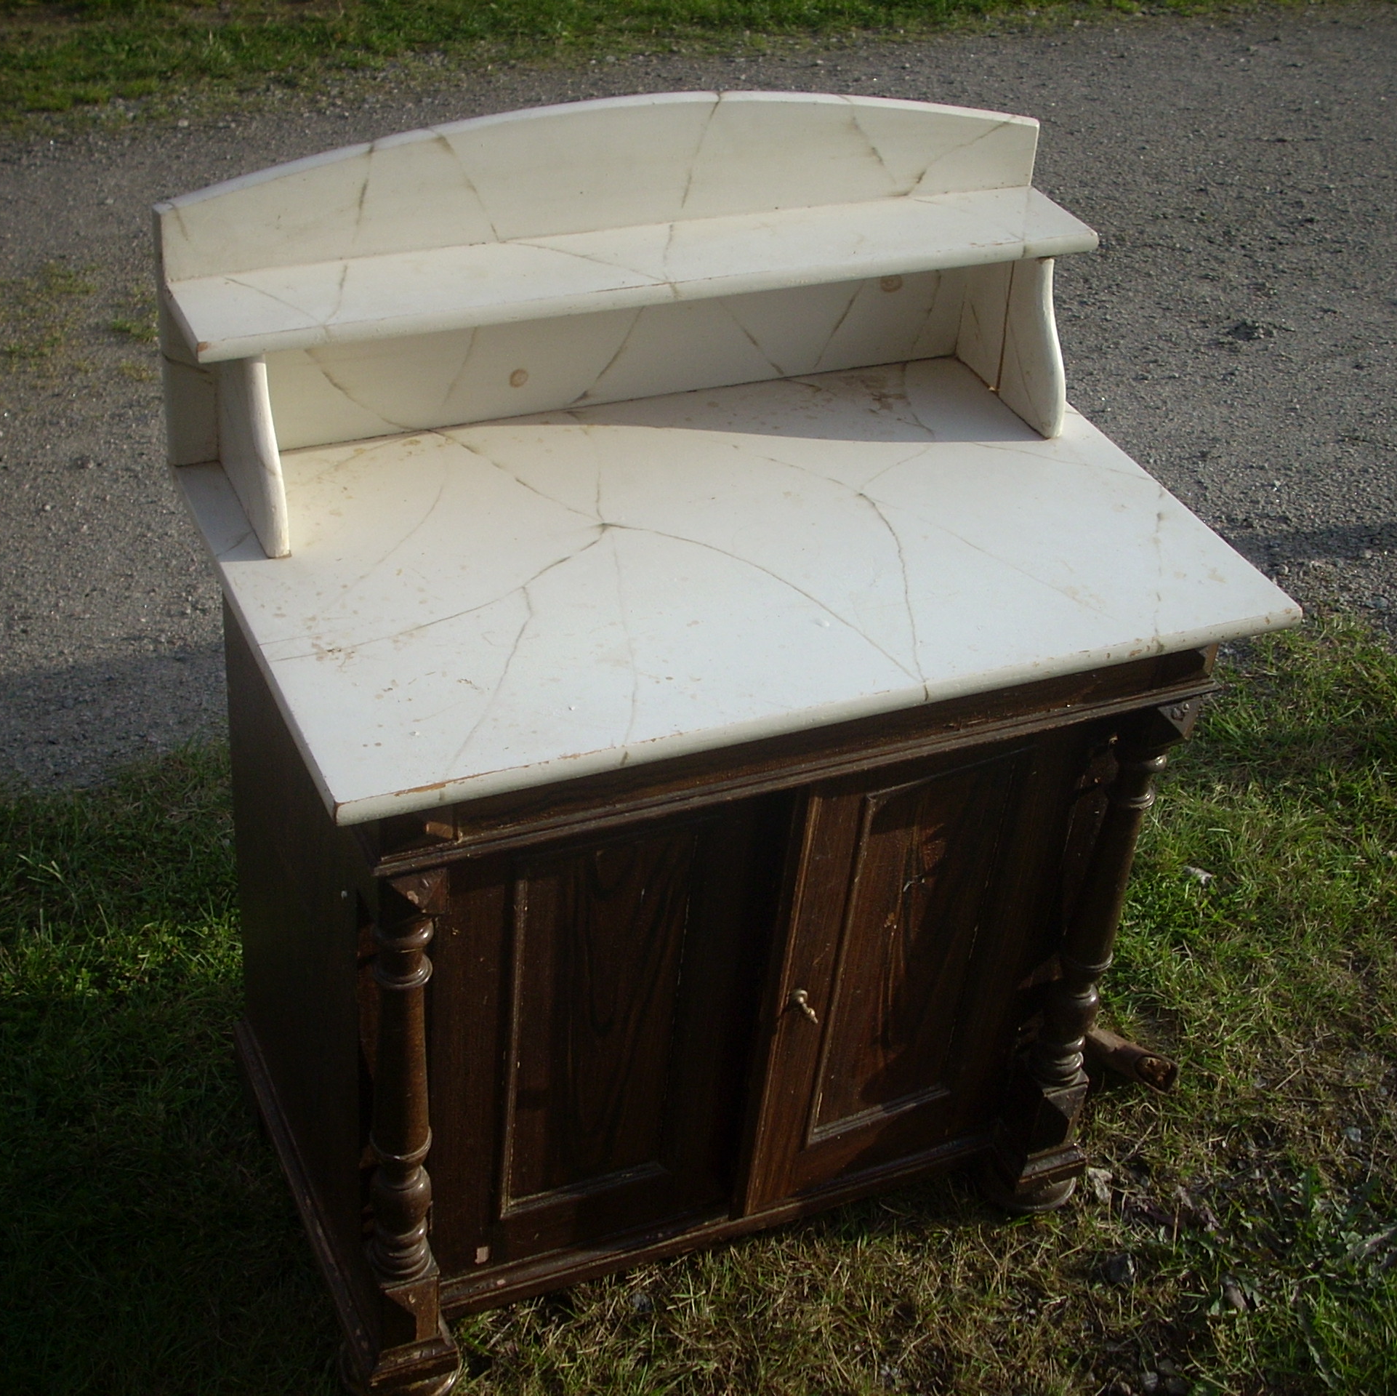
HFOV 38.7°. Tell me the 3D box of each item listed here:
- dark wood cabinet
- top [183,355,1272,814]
[{"bbox_3d":[-0.016,0.172,1.931,0.772,0.763,0.476,-11,40,-23],"label":"dark wood cabinet"},{"bbox_3d":[0.028,-0.134,1.689,0.830,0.021,0.491,-11,40,-23],"label":"top"}]

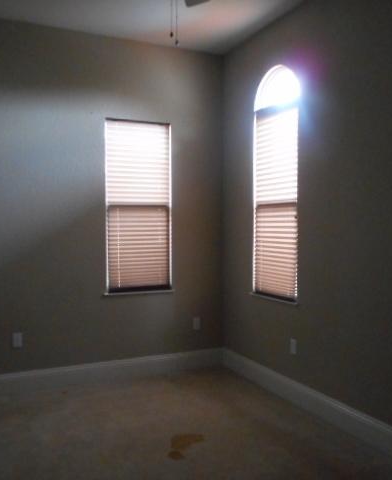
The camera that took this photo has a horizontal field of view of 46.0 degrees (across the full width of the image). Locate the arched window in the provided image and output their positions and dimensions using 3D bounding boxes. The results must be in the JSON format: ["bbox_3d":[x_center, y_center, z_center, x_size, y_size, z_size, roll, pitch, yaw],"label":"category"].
[{"bbox_3d":[0.655,-0.459,3.760,0.090,1.855,0.625,-1,1,-25],"label":"arched window"}]

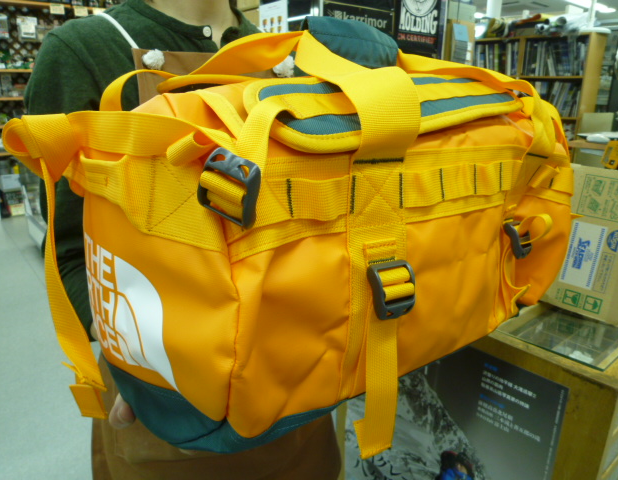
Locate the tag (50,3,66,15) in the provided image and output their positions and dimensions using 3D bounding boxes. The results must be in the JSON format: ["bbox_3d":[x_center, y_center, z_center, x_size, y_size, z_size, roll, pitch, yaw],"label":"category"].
[{"bbox_3d":[-2.122,-1.953,3.900,0.127,0.087,0.008,-14,23,-37],"label":"tag"}]

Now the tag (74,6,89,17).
[{"bbox_3d":[-1.994,-2.002,4.050,0.123,0.087,0.008,-14,23,-37],"label":"tag"}]

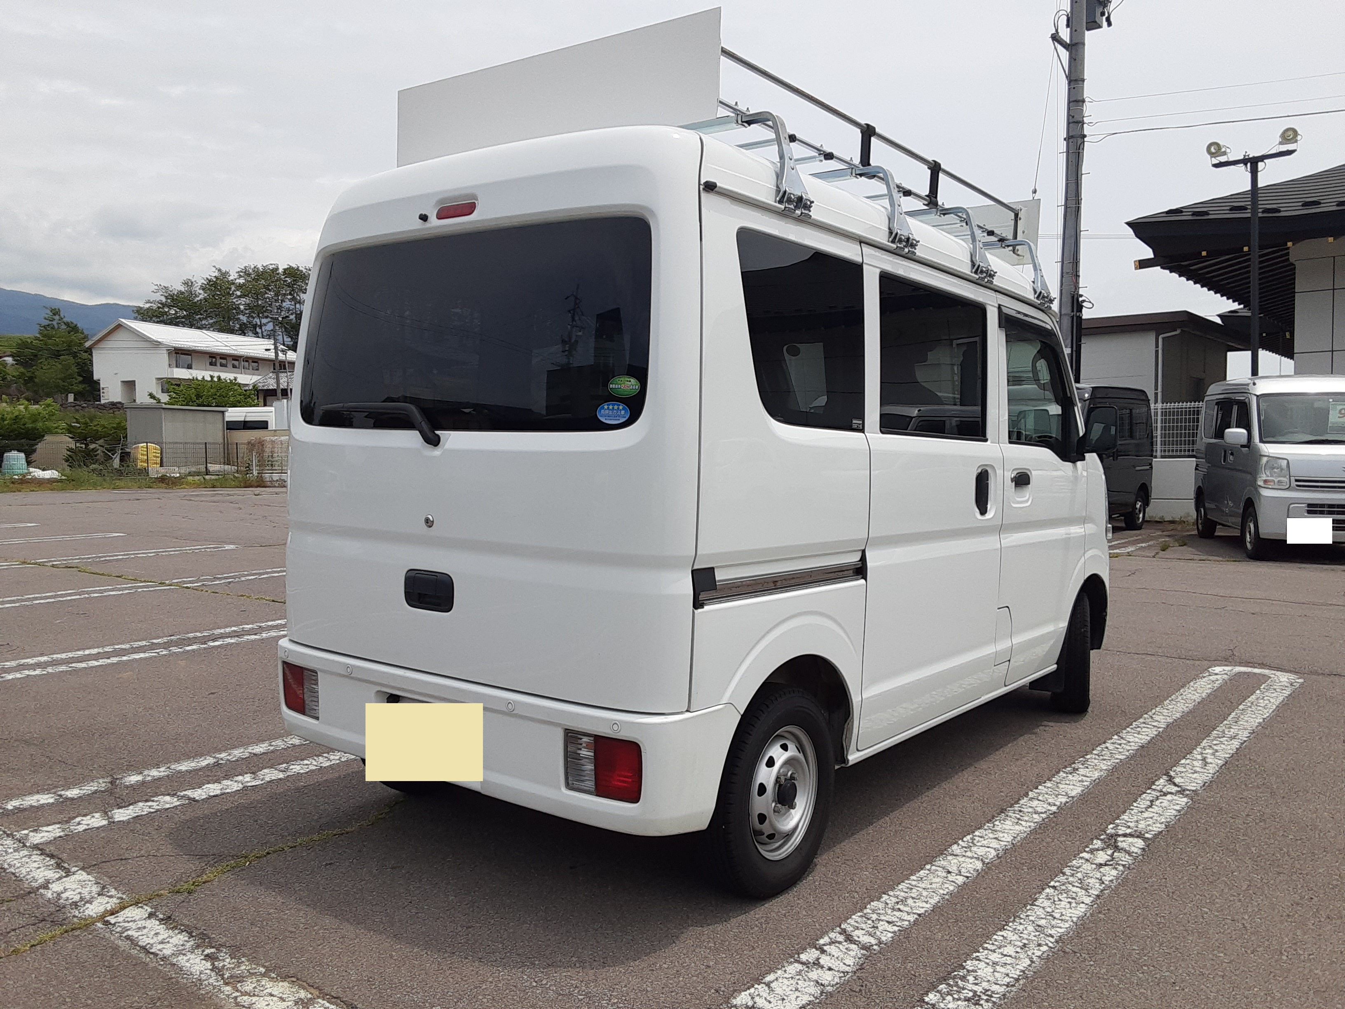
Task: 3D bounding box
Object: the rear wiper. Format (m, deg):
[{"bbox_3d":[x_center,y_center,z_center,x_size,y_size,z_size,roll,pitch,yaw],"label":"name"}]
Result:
[{"bbox_3d":[-0.758,-0.211,2.722,0.460,0.115,0.060,3,4,37],"label":"rear wiper"}]

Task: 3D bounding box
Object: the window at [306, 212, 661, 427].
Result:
[{"bbox_3d":[-0.534,-0.424,2.587,1.220,0.490,0.090,3,-2,37],"label":"window"}]

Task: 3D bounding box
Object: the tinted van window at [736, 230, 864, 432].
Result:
[{"bbox_3d":[0.331,-0.421,2.609,0.060,0.470,0.620,-2,0,37],"label":"tinted van window"}]

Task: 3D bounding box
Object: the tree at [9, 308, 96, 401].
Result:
[{"bbox_3d":[-42.548,-10.300,72.000,6.000,6.600,6.000,1,2,0],"label":"tree"}]

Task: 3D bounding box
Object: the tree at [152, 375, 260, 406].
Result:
[{"bbox_3d":[-19.600,-3.750,44.000,4.400,3.000,4.000,1,2,0],"label":"tree"}]

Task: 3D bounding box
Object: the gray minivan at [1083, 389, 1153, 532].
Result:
[{"bbox_3d":[4.860,-0.615,13.270,1.475,1.895,3.395,3,3,39],"label":"gray minivan"}]

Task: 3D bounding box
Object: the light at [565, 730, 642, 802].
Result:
[{"bbox_3d":[-0.137,0.564,2.266,0.195,0.135,0.060,3,3,30],"label":"light"}]

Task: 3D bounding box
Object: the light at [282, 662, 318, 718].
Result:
[{"bbox_3d":[-1.022,0.512,2.937,0.195,0.135,0.060,4,4,44],"label":"light"}]

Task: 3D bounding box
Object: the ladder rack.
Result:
[{"bbox_3d":[0.336,-0.978,3.690,1.420,0.440,2.150,3,4,37],"label":"ladder rack"}]

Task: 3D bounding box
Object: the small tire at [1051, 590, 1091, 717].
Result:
[{"bbox_3d":[1.702,0.626,4.533,0.150,0.537,0.537,2,3,20],"label":"small tire"}]

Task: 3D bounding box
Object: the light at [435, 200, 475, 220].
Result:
[{"bbox_3d":[-0.525,-0.722,2.576,0.145,0.032,0.030,3,-2,37],"label":"light"}]

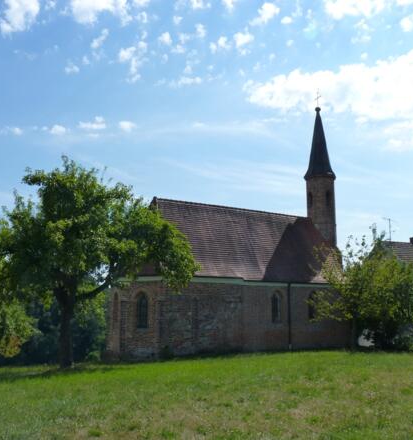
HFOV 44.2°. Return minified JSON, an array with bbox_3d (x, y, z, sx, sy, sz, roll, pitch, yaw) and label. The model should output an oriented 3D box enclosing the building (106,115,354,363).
[{"bbox_3d":[1.751,-0.434,33.549,16.094,17.946,6.426,6,-12,-27],"label":"building"}]

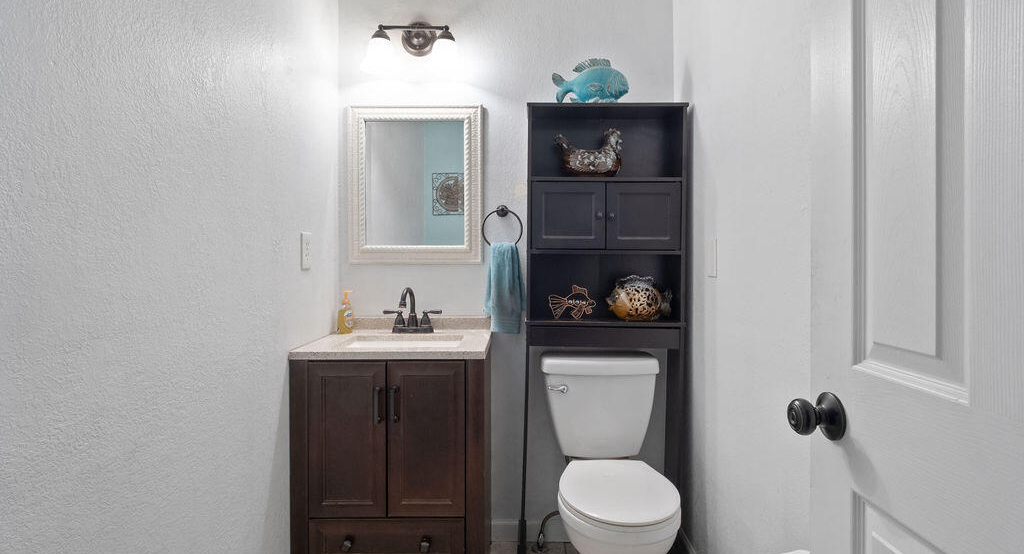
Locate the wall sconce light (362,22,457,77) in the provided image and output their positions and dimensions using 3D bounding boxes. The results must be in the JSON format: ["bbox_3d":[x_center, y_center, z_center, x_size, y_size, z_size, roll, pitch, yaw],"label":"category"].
[{"bbox_3d":[-0.397,-0.902,2.087,0.370,0.243,0.172,0,1,1],"label":"wall sconce light"}]

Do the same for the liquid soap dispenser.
[{"bbox_3d":[-0.636,0.132,2.040,0.053,0.168,0.064,1,2,44],"label":"liquid soap dispenser"}]

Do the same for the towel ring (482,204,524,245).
[{"bbox_3d":[-0.036,-0.196,2.125,0.160,0.178,0.062,0,1,0],"label":"towel ring"}]

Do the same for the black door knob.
[{"bbox_3d":[0.468,0.217,0.830,0.064,0.069,0.069,0,1,1],"label":"black door knob"}]

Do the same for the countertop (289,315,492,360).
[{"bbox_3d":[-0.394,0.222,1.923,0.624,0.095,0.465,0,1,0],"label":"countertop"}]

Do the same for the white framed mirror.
[{"bbox_3d":[-0.392,-0.374,2.157,0.543,0.638,0.028,0,1,1],"label":"white framed mirror"}]

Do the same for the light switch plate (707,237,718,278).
[{"bbox_3d":[0.652,-0.061,1.730,0.008,0.122,0.080,0,1,1],"label":"light switch plate"}]

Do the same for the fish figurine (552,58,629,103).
[{"bbox_3d":[0.298,-0.736,2.020,0.287,0.190,0.100,0,1,5],"label":"fish figurine"}]

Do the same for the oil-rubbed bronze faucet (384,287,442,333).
[{"bbox_3d":[-0.388,0.129,2.040,0.228,0.178,0.143,0,1,3],"label":"oil-rubbed bronze faucet"}]

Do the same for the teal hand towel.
[{"bbox_3d":[-0.026,0.043,2.105,0.168,0.355,0.080,0,1,0],"label":"teal hand towel"}]

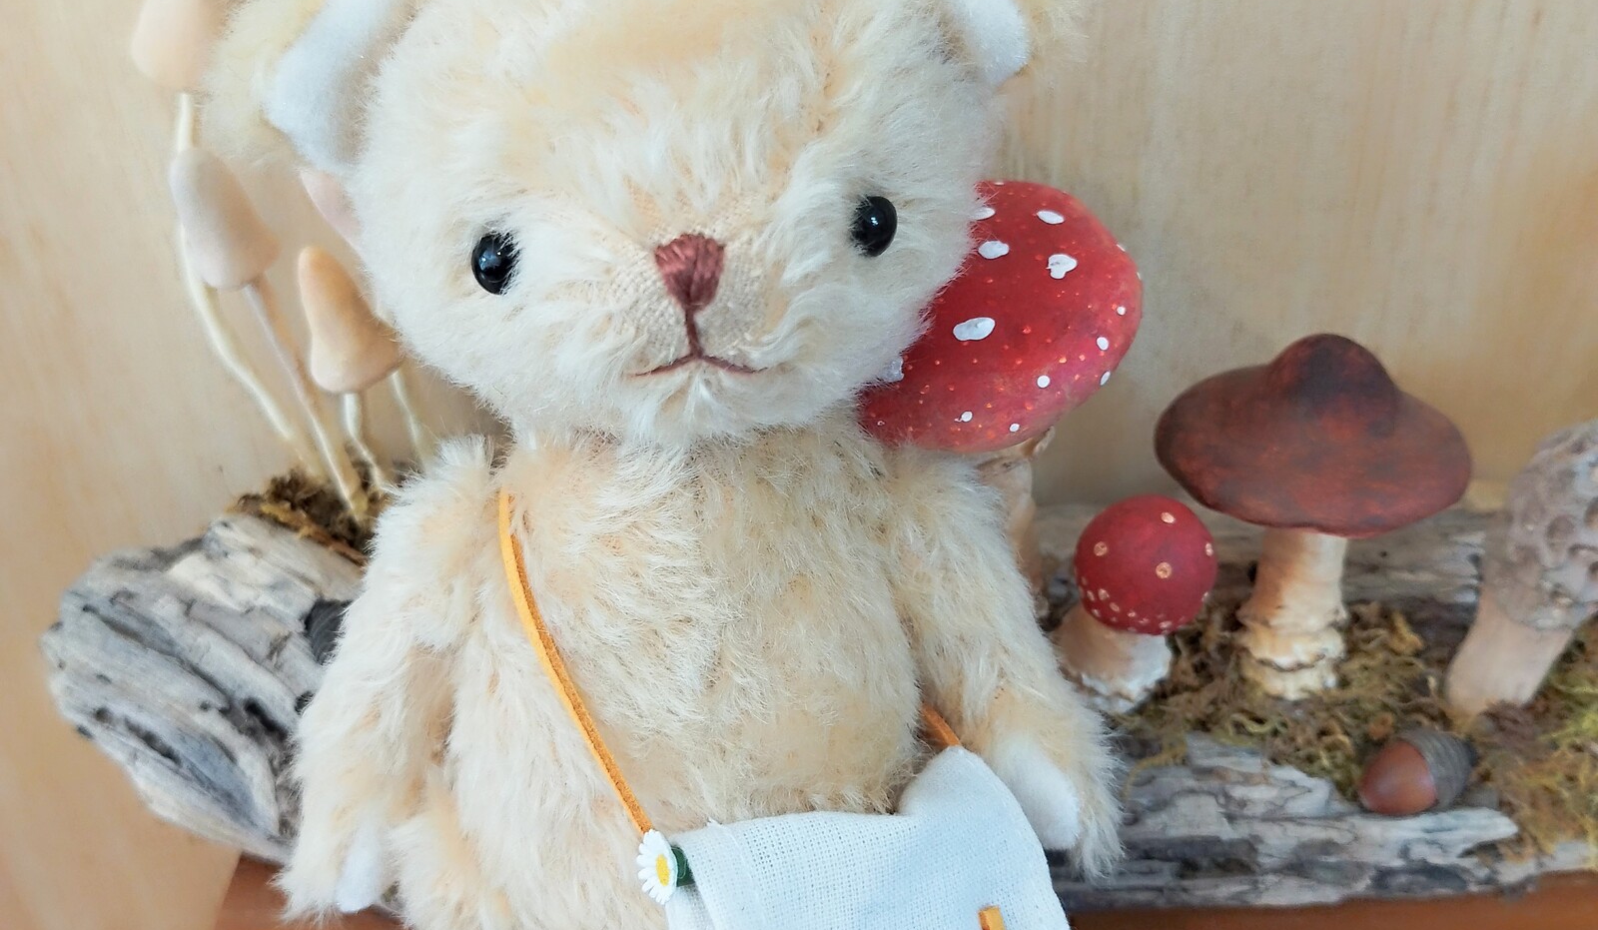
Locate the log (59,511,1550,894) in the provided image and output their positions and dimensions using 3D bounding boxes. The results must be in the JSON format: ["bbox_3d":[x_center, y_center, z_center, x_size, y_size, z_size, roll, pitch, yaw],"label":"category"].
[{"bbox_3d":[0.009,0.043,0.351,0.342,0.057,0.080,-1,35,0],"label":"log"}]

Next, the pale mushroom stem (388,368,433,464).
[{"bbox_3d":[-0.079,-0.011,0.342,0.005,0.029,0.005,-11,34,7],"label":"pale mushroom stem"}]

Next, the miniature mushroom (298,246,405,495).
[{"bbox_3d":[-0.090,-0.019,0.336,0.020,0.060,0.020,-5,35,3],"label":"miniature mushroom"}]

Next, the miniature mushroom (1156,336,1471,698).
[{"bbox_3d":[0.103,0.010,0.332,0.059,0.078,0.059,-4,35,2],"label":"miniature mushroom"}]

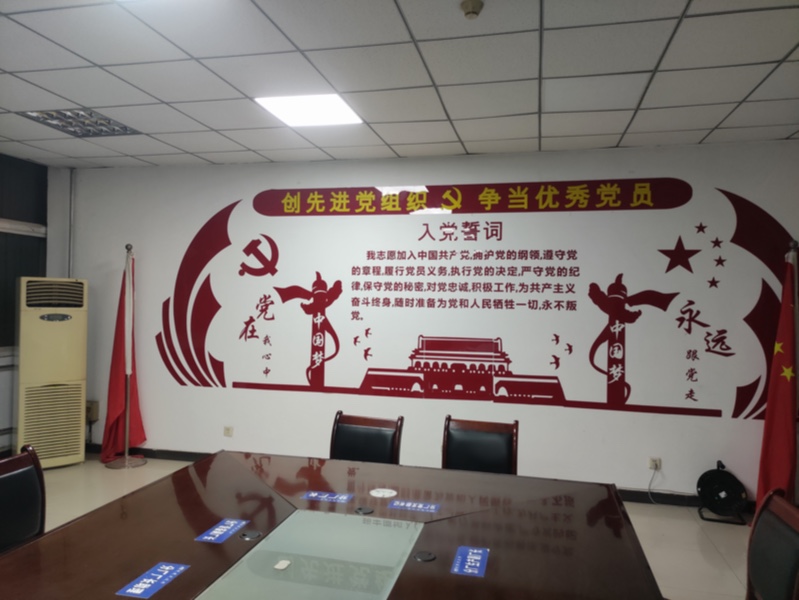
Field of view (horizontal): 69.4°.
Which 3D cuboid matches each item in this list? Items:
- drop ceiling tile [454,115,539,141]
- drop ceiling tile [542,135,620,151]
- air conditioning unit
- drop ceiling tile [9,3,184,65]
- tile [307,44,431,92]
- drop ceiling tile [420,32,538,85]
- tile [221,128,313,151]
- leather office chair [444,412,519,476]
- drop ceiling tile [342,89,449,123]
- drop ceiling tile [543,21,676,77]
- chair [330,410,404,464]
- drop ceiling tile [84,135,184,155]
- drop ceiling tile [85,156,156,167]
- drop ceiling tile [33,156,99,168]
[{"bbox_3d":[0.715,-1.254,4.186,0.594,0.020,0.594,1,0,13],"label":"drop ceiling tile"},{"bbox_3d":[1.411,-1.237,4.525,0.595,0.020,0.392,1,0,13],"label":"drop ceiling tile"},{"bbox_3d":[-3.239,0.661,5.365,0.531,1.708,0.310,1,0,-40],"label":"air conditioning unit"},{"bbox_3d":[-1.448,-1.296,2.863,0.595,0.020,0.595,1,0,13],"label":"drop ceiling tile"},{"bbox_3d":[-0.143,-1.270,3.160,0.595,0.020,0.595,1,0,13],"label":"tile"},{"bbox_3d":[0.438,-1.259,3.018,0.594,0.020,0.594,1,0,13],"label":"drop ceiling tile"},{"bbox_3d":[-1.034,-1.286,4.590,0.595,0.020,0.595,1,0,13],"label":"tile"},{"bbox_3d":[0.388,1.116,2.947,0.460,0.926,0.560,1,0,13],"label":"leather office chair"},{"bbox_3d":[-0.008,-1.268,3.740,0.594,0.020,0.594,1,0,13],"label":"drop ceiling tile"},{"bbox_3d":[1.019,-1.246,2.874,0.595,0.020,0.595,1,0,13],"label":"drop ceiling tile"},{"bbox_3d":[-0.276,1.118,3.215,0.460,0.900,0.560,1,0,22],"label":"chair"},{"bbox_3d":[-2.213,-1.310,4.866,0.595,0.020,0.595,1,0,13],"label":"drop ceiling tile"},{"bbox_3d":[-2.674,-1.321,5.494,0.594,0.020,0.382,1,0,13],"label":"drop ceiling tile"},{"bbox_3d":[-3.249,-1.332,5.631,0.576,0.020,0.382,1,0,13],"label":"drop ceiling tile"}]

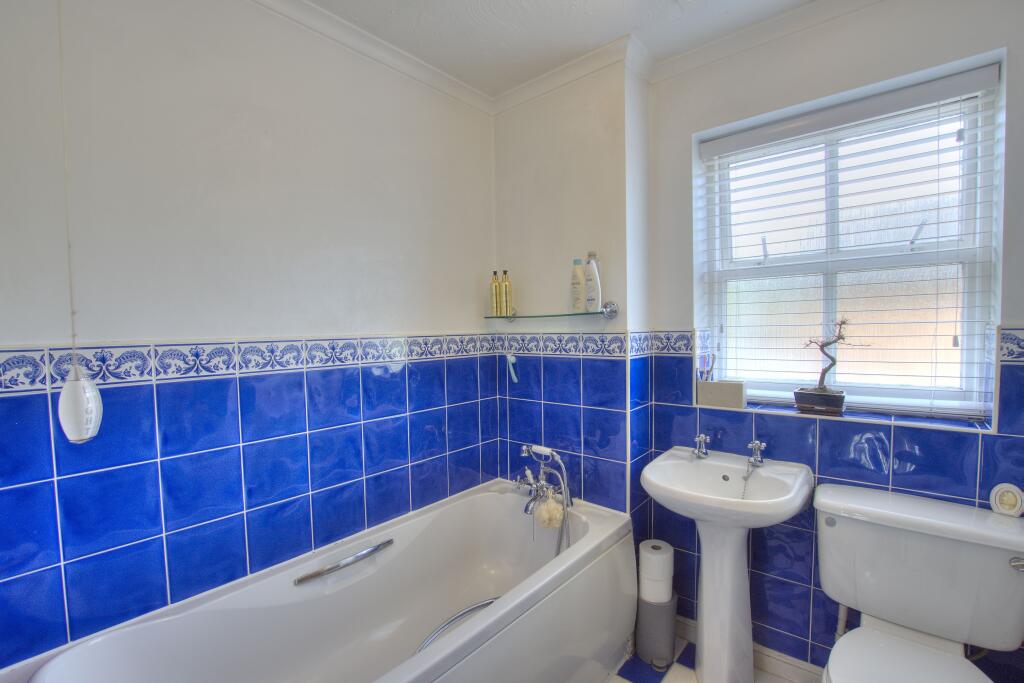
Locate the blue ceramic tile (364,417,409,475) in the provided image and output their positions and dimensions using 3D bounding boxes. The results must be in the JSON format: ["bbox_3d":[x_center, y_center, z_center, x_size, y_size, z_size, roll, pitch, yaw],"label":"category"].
[{"bbox_3d":[-0.471,0.387,1.712,0.010,0.199,0.197,1,2,41],"label":"blue ceramic tile"}]

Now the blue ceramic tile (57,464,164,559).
[{"bbox_3d":[-0.961,0.403,1.096,0.008,0.198,0.198,1,2,40],"label":"blue ceramic tile"}]

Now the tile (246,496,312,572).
[{"bbox_3d":[-0.722,0.592,1.416,0.010,0.188,0.197,1,2,41],"label":"tile"}]

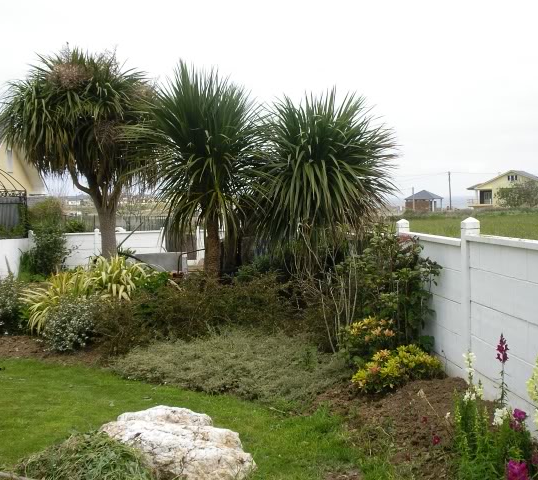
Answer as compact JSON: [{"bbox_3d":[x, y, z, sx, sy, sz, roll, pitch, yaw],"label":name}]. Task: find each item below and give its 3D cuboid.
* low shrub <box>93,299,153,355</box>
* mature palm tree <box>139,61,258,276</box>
[{"bbox_3d":[-1.446,0.869,7.900,0.600,0.560,0.580,-2,3,-11],"label":"low shrub"},{"bbox_3d":[-0.763,-0.704,9.400,1.520,2.850,1.500,-2,3,-5],"label":"mature palm tree"}]

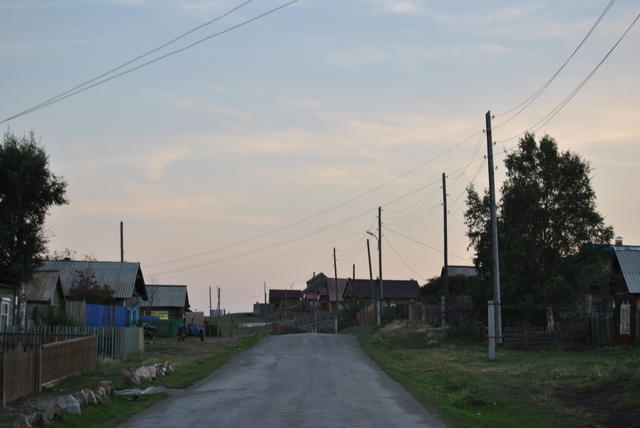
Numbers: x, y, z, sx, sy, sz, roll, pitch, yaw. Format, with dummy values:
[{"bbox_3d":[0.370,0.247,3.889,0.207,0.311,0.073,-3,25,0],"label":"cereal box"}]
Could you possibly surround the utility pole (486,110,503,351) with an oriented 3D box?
[{"bbox_3d":[5.806,0.648,48.725,0.280,8.199,0.280,-2,-4,0],"label":"utility pole"}]

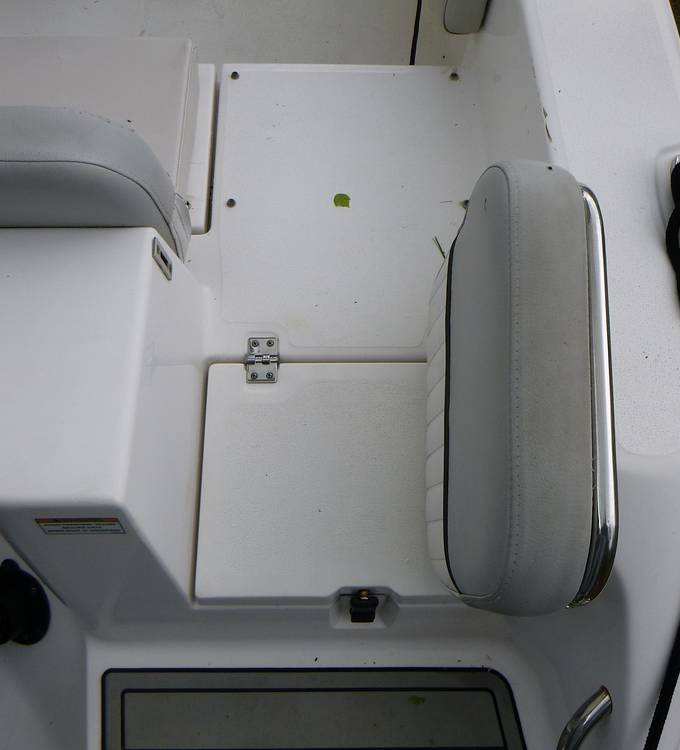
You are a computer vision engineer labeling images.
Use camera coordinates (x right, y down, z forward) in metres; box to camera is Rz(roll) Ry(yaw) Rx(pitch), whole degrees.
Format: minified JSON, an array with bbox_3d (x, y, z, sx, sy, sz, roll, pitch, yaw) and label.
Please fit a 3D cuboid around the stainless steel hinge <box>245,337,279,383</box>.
[{"bbox_3d":[-0.108,-0.021,1.000,0.043,0.012,0.066,0,67,0],"label":"stainless steel hinge"}]

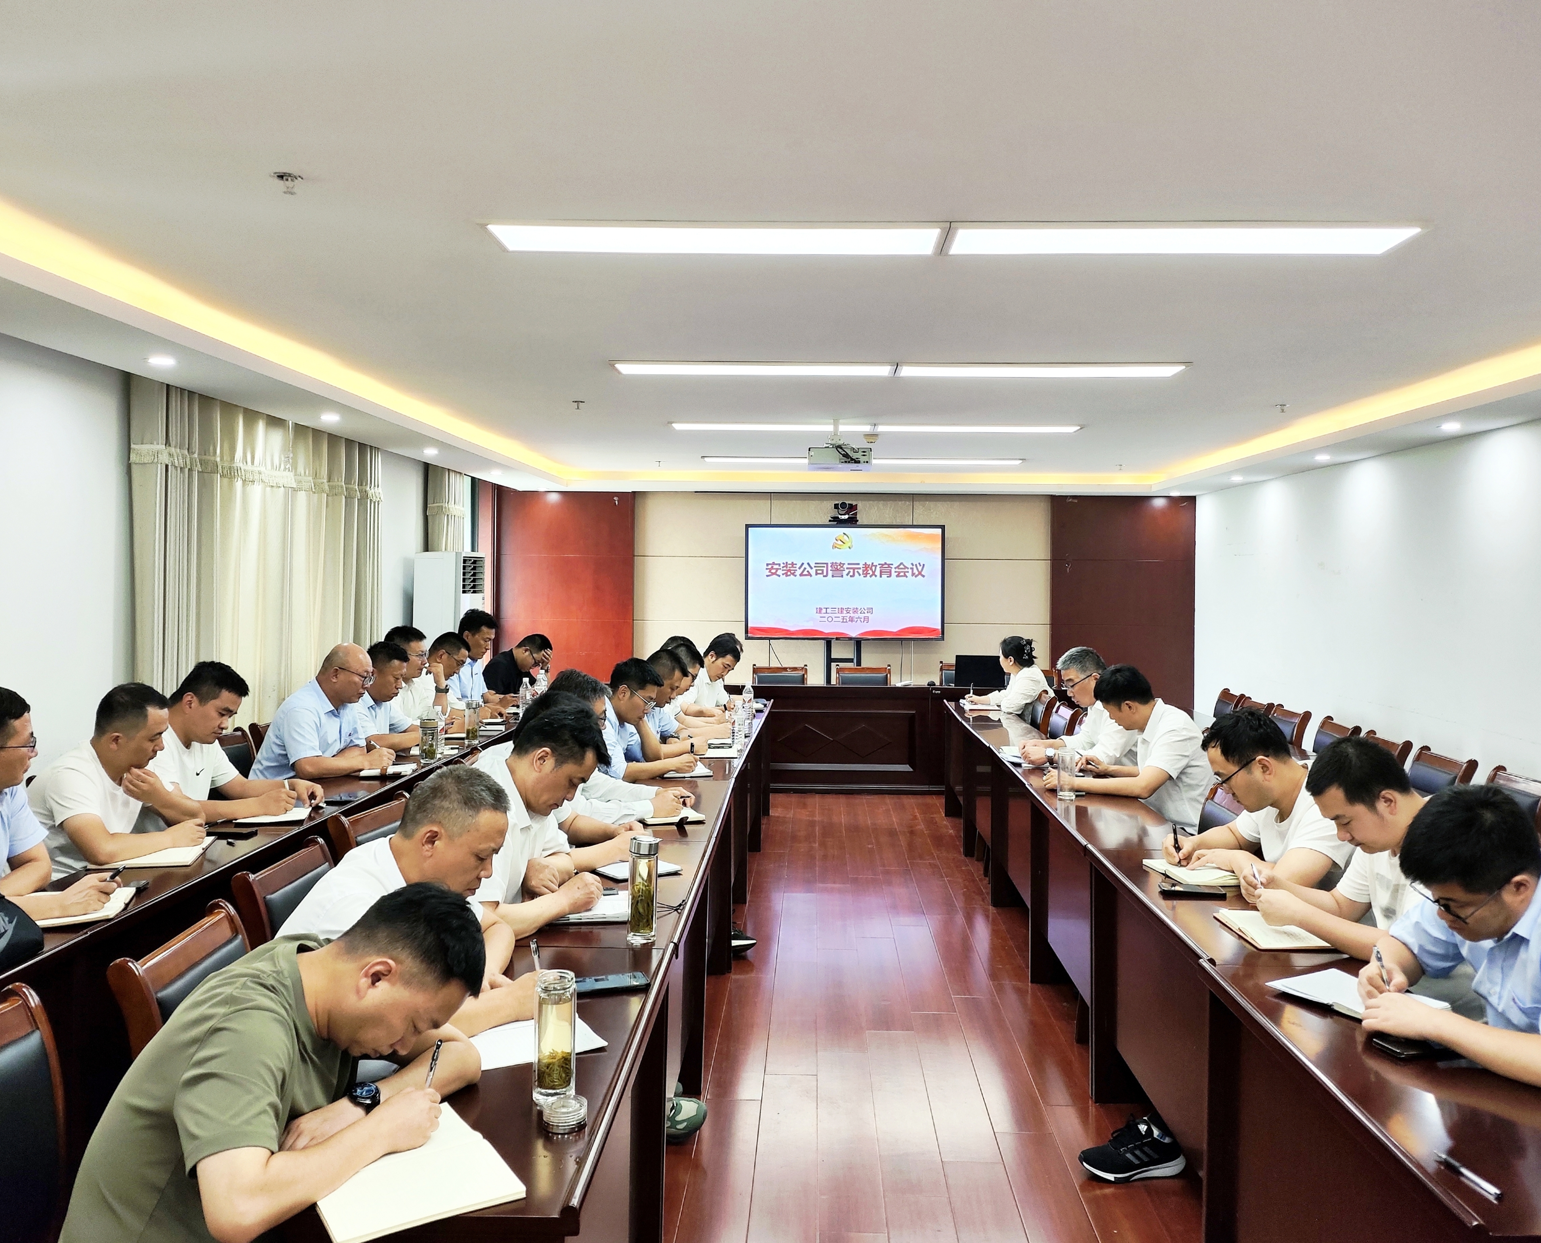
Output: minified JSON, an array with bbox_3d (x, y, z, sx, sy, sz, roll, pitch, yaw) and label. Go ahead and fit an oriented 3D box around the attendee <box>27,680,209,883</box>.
[{"bbox_3d":[-1.913,0.817,3.559,0.660,1.270,0.540,1,2,10],"label":"attendee"}]

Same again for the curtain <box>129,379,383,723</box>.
[{"bbox_3d":[-2.384,0.141,5.941,0.150,2.200,2.550,1,2,2],"label":"curtain"}]

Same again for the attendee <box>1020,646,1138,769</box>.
[{"bbox_3d":[1.470,0.740,5.327,0.750,1.260,0.560,0,2,-5],"label":"attendee"}]

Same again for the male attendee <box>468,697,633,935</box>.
[{"bbox_3d":[-0.628,0.812,3.036,0.750,1.230,0.570,1,2,7],"label":"male attendee"}]

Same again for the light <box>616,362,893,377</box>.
[{"bbox_3d":[-0.064,-1.095,5.102,1.200,0.050,0.300,1,2,2],"label":"light"}]

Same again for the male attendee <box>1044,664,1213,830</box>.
[{"bbox_3d":[1.418,0.772,4.635,0.780,1.210,0.520,1,2,7],"label":"male attendee"}]

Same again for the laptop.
[{"bbox_3d":[1.551,0.358,8.932,0.370,0.240,0.280,1,2,2],"label":"laptop"}]

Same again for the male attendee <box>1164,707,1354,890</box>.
[{"bbox_3d":[1.441,0.872,3.357,0.700,1.260,0.550,1,2,-3],"label":"male attendee"}]

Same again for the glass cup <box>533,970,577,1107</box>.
[{"bbox_3d":[-0.325,0.630,1.806,0.064,0.195,0.064,1,2,0],"label":"glass cup"}]

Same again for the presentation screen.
[{"bbox_3d":[0.642,-0.329,10.277,1.710,0.990,0.090,1,2,2],"label":"presentation screen"}]

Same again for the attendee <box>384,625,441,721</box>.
[{"bbox_3d":[-1.836,0.702,6.005,0.660,1.330,0.520,1,2,12],"label":"attendee"}]

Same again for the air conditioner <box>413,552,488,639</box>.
[{"bbox_3d":[-2.126,0.375,7.941,0.330,1.680,0.500,1,2,6],"label":"air conditioner"}]

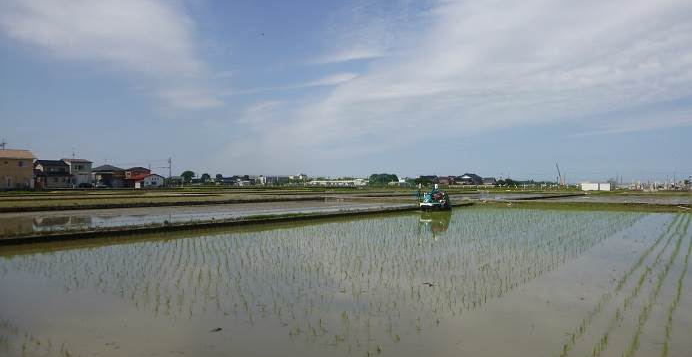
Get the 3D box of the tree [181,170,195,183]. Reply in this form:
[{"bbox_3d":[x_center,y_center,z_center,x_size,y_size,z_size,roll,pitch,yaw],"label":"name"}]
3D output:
[{"bbox_3d":[-79.082,-0.500,250.000,7.000,6.700,7.000,0,-1,-20],"label":"tree"}]

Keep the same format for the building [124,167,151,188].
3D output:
[{"bbox_3d":[-74.149,-0.356,178.000,7.000,7.200,7.600,0,-1,37],"label":"building"}]

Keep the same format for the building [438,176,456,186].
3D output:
[{"bbox_3d":[66.001,1.398,325.000,8.800,6.000,8.500,0,-1,37],"label":"building"}]

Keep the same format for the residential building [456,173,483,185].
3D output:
[{"bbox_3d":[80.307,0.650,325.000,11.500,7.600,14.500,0,-1,37],"label":"residential building"}]

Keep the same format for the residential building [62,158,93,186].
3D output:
[{"bbox_3d":[-68.892,-1.306,128.000,6.800,7.300,5.800,0,-1,37],"label":"residential building"}]

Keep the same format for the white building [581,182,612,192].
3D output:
[{"bbox_3d":[94.226,3.291,188.000,9.800,2.900,3.000,0,-1,37],"label":"white building"}]

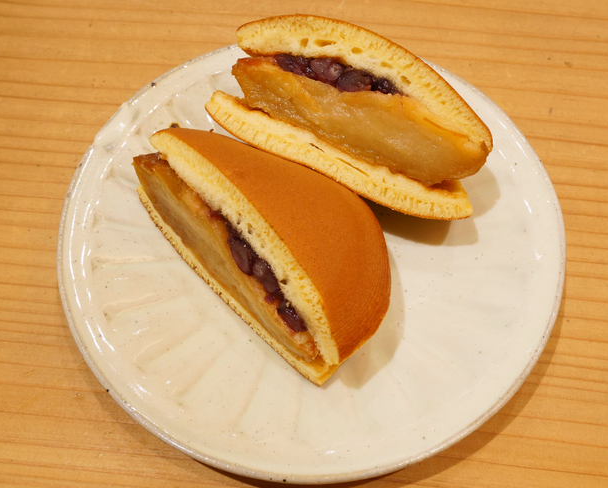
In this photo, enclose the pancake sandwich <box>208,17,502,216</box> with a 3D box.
[{"bbox_3d":[0.014,-0.046,0.266,0.102,0.048,0.054,21,90,-18],"label":"pancake sandwich"}]

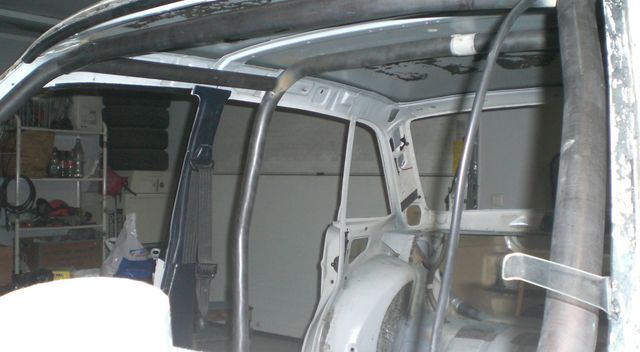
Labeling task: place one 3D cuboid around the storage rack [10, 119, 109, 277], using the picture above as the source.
[{"bbox_3d":[-2.280,0.345,5.940,0.460,1.650,0.780,0,0,43],"label":"storage rack"}]

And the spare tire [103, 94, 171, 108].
[{"bbox_3d":[-1.700,-0.700,6.480,0.600,0.190,0.600,1,0,-14],"label":"spare tire"}]

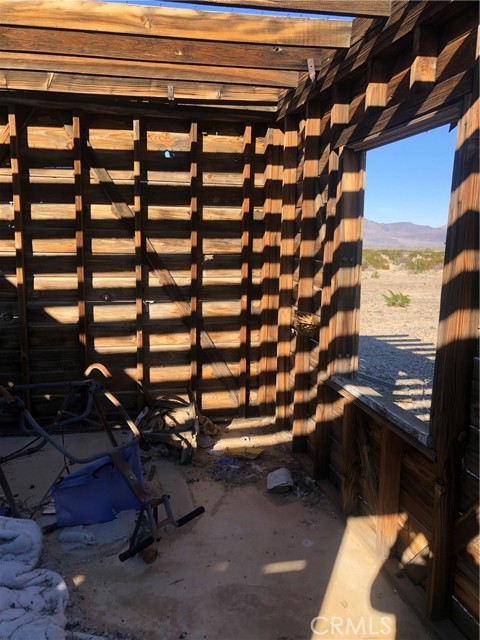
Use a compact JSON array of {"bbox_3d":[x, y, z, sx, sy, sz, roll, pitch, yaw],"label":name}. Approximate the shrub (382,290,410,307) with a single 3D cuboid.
[{"bbox_3d":[4.007,-0.553,13.263,0.663,0.380,0.597,3,9,17],"label":"shrub"}]

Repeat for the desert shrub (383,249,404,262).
[{"bbox_3d":[14.347,-6.011,48.406,1.975,1.231,1.679,3,9,16],"label":"desert shrub"}]

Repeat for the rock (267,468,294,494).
[{"bbox_3d":[0.234,0.926,2.989,0.155,0.105,0.137,1,8,5],"label":"rock"}]

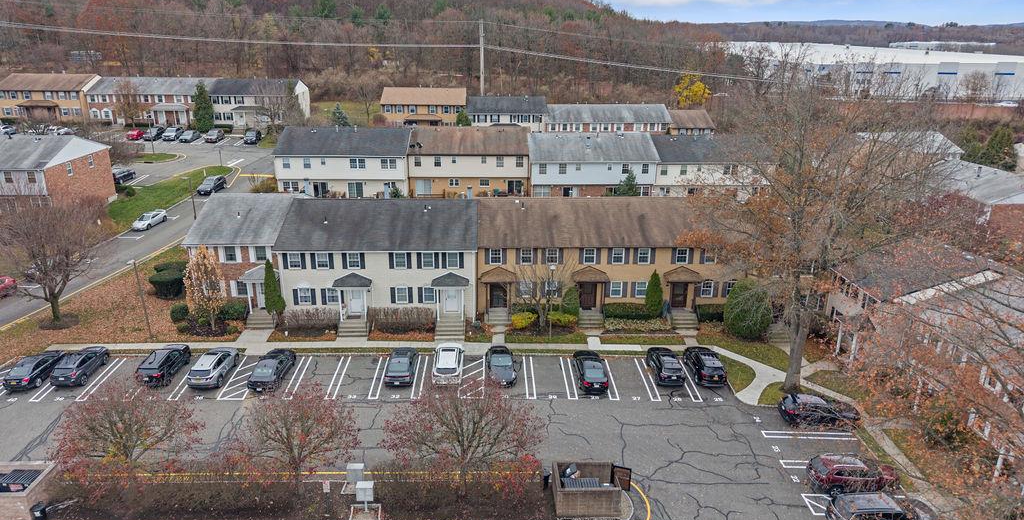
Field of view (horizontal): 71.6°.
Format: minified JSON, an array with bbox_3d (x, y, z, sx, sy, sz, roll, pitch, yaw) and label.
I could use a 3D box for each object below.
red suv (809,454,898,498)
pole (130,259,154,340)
[{"bbox_3d":[18.405,11.428,38.233,4.600,1.660,1.860,1,20,1],"label":"red suv"},{"bbox_3d":[-27.206,3.003,52.085,0.750,6.160,0.300,-10,22,-31],"label":"pole"}]

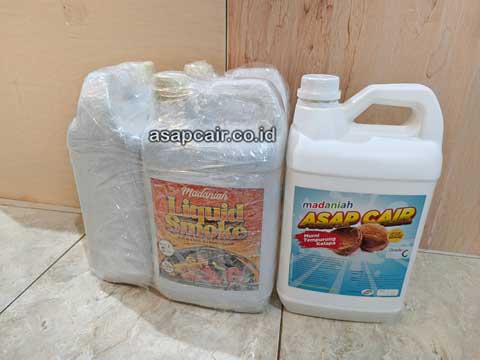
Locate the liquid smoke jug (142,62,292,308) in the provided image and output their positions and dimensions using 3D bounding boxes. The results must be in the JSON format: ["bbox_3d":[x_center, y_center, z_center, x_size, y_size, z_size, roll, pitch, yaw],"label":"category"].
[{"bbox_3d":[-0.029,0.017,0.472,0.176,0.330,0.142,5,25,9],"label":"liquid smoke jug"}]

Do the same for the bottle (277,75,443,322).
[{"bbox_3d":[0.143,0.025,0.423,0.172,0.311,0.129,3,24,9],"label":"bottle"}]

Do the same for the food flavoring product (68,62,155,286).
[{"bbox_3d":[-0.172,-0.012,0.530,0.125,0.330,0.174,4,25,7],"label":"food flavoring product"}]

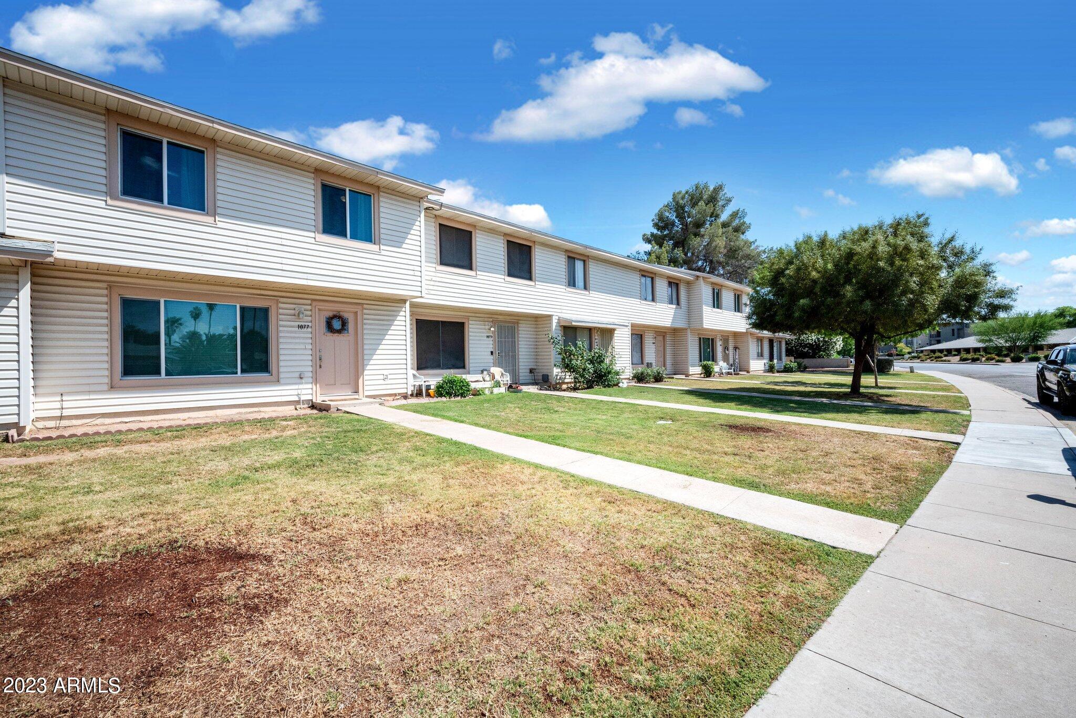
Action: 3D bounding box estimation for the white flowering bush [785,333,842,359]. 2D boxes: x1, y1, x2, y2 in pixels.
[{"bbox_3d":[29.300,-1.200,48.000,5.600,3.800,4.300,-2,-1,31],"label":"white flowering bush"}]

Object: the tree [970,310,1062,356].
[{"bbox_3d":[63.800,-3.000,60.000,8.200,6.700,8.000,-1,-1,0],"label":"tree"}]

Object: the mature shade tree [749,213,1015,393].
[{"bbox_3d":[10.600,-1.820,14.700,7.200,5.900,6.800,-1,-1,0],"label":"mature shade tree"}]

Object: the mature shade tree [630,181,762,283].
[{"bbox_3d":[16.200,-8.500,46.000,12.000,19.000,11.500,-1,-1,0],"label":"mature shade tree"}]

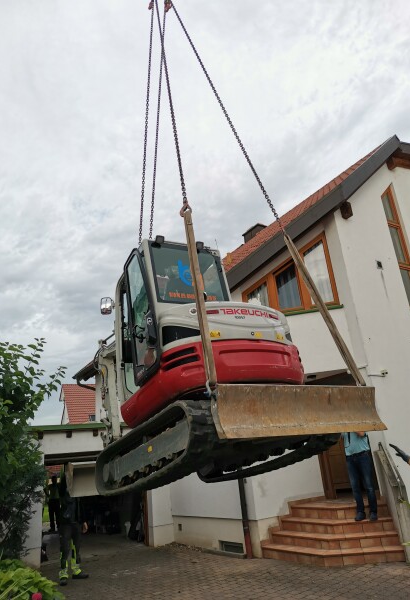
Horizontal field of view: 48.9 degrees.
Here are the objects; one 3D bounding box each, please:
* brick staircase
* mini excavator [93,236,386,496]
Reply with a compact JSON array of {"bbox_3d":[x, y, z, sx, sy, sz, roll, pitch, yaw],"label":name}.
[{"bbox_3d":[2.136,4.058,7.958,2.300,0.720,2.200,-9,-21,10],"label":"brick staircase"},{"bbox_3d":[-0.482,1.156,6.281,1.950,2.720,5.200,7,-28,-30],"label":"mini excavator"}]

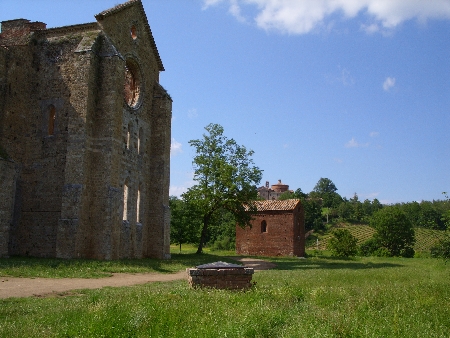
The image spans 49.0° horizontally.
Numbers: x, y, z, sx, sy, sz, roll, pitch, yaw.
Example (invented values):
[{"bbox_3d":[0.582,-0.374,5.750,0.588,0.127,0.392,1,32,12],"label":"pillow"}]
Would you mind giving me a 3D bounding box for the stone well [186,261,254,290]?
[{"bbox_3d":[-0.183,3.615,16.967,2.100,0.900,1.700,2,-9,-9],"label":"stone well"}]

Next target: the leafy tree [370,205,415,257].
[{"bbox_3d":[17.282,6.454,51.003,4.540,5.173,4.313,-3,-10,18],"label":"leafy tree"}]

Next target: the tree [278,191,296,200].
[{"bbox_3d":[42.990,19.935,340.002,13.757,10.359,13.069,-1,-9,7],"label":"tree"}]

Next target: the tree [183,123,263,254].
[{"bbox_3d":[-0.151,1.807,50.023,7.890,13.397,7.495,0,-9,0],"label":"tree"}]

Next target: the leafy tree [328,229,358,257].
[{"bbox_3d":[11.267,7.007,47.001,2.853,2.682,2.710,-2,-9,13],"label":"leafy tree"}]

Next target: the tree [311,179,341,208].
[{"bbox_3d":[57.496,14.680,280.008,18.127,18.783,18.127,-1,-9,12],"label":"tree"}]

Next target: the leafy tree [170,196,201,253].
[{"bbox_3d":[-4.784,6.176,55.004,4.117,6.254,4.117,1,-9,-5],"label":"leafy tree"}]

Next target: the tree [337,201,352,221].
[{"bbox_3d":[49.560,17.403,205.003,6.636,8.703,6.636,-2,-9,13],"label":"tree"}]

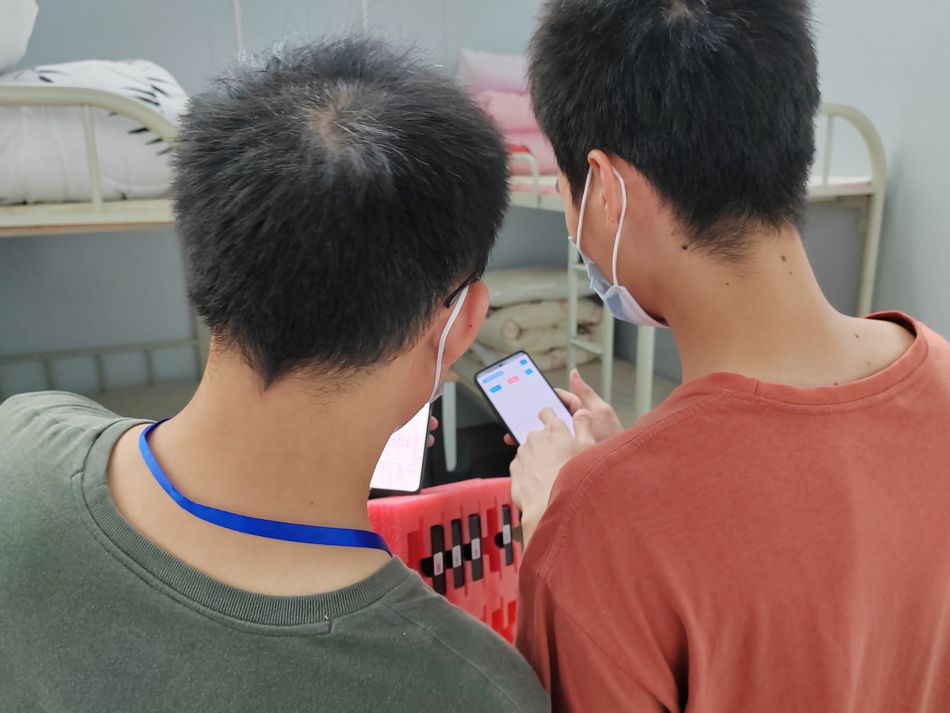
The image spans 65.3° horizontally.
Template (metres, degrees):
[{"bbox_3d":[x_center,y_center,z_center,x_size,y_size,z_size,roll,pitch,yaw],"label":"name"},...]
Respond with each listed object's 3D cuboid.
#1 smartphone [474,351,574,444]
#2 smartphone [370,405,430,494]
[{"bbox_3d":[0.068,0.066,0.871,0.075,0.009,0.162,-26,59,-15],"label":"smartphone"},{"bbox_3d":[-0.088,0.078,0.821,0.075,0.009,0.162,5,54,0],"label":"smartphone"}]

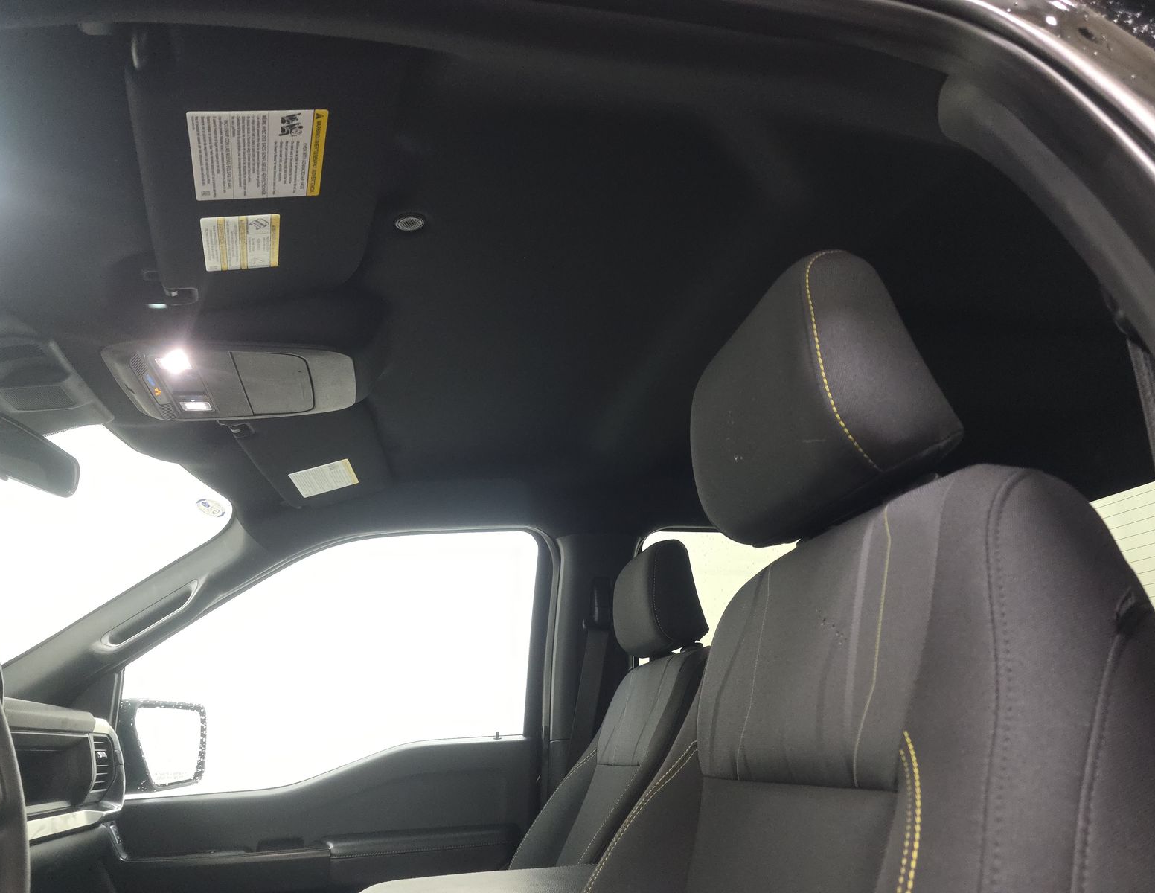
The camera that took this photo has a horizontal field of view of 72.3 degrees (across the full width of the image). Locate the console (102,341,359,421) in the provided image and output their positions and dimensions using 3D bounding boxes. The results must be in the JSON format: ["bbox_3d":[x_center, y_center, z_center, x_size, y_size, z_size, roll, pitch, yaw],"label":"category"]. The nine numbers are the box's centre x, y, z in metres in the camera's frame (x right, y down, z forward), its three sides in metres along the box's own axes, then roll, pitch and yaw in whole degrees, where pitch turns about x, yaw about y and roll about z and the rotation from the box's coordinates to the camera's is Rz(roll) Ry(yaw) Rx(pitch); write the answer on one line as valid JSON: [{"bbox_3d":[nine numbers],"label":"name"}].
[{"bbox_3d":[-0.461,-0.104,1.109,0.295,0.042,0.225,-3,-19,-16],"label":"console"}]

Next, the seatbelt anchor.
[{"bbox_3d":[0.047,0.368,1.848,0.062,0.118,0.042,3,-8,-14],"label":"seatbelt anchor"}]

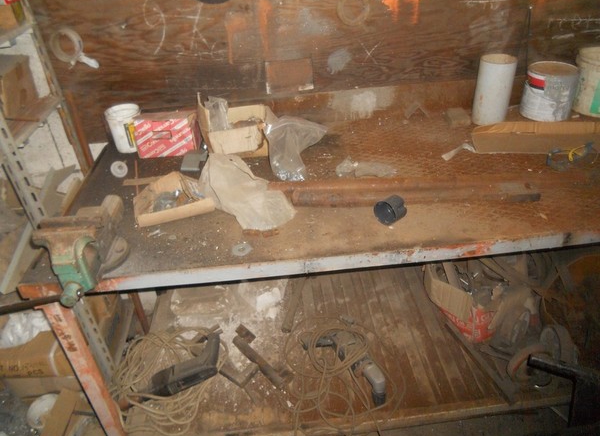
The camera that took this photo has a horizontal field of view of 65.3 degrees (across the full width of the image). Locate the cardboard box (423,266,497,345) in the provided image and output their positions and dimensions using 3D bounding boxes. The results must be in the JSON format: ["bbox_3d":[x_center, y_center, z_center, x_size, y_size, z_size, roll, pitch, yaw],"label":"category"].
[{"bbox_3d":[0.610,0.280,1.710,0.170,0.180,0.250,-18,36,-20],"label":"cardboard box"}]

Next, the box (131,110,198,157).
[{"bbox_3d":[-0.441,-0.283,1.552,0.180,0.120,0.092,-3,33,3],"label":"box"}]

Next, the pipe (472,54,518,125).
[{"bbox_3d":[0.649,-0.426,1.562,0.112,0.204,0.112,-6,33,-2],"label":"pipe"}]

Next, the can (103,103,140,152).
[{"bbox_3d":[-0.592,-0.298,1.584,0.112,0.130,0.112,-6,33,-2],"label":"can"}]

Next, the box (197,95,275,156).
[{"bbox_3d":[-0.209,-0.286,1.524,0.190,0.125,0.170,-6,33,-2],"label":"box"}]

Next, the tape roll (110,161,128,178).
[{"bbox_3d":[-0.563,-0.153,1.456,0.053,0.026,0.053,-6,33,-2],"label":"tape roll"}]

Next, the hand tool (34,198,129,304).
[{"bbox_3d":[-0.435,0.066,0.975,0.130,0.175,0.300,-8,34,-4],"label":"hand tool"}]

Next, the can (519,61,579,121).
[{"bbox_3d":[0.848,-0.433,1.592,0.158,0.156,0.158,-6,33,-2],"label":"can"}]

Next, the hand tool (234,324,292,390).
[{"bbox_3d":[-0.139,0.481,1.619,0.075,0.045,0.290,-28,40,-31],"label":"hand tool"}]

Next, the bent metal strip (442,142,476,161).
[{"bbox_3d":[0.478,-0.202,1.399,0.100,0.033,0.045,-6,33,-2],"label":"bent metal strip"}]

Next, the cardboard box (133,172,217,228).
[{"bbox_3d":[-0.344,-0.060,1.258,0.200,0.060,0.140,-15,35,-16],"label":"cardboard box"}]

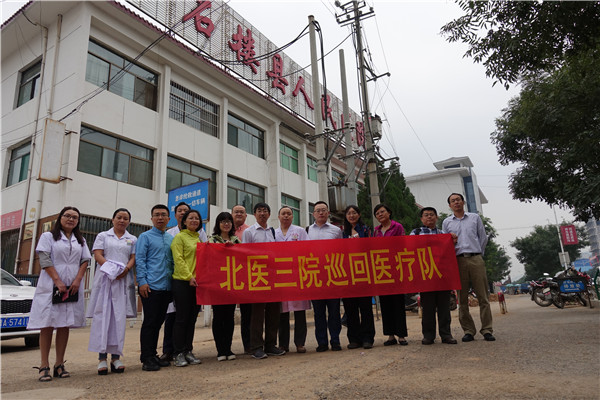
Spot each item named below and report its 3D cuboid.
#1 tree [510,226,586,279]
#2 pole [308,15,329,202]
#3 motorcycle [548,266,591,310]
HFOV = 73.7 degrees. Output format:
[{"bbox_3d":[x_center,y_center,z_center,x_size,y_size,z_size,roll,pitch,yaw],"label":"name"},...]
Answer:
[{"bbox_3d":[19.100,4.500,30.000,5.200,5.600,5.200,-12,-17,32],"label":"tree"},{"bbox_3d":[0.640,-1.440,12.080,0.310,9.700,0.310,-12,-17,32],"label":"pole"},{"bbox_3d":[8.200,2.680,12.150,1.950,1.150,0.750,6,-17,-30],"label":"motorcycle"}]

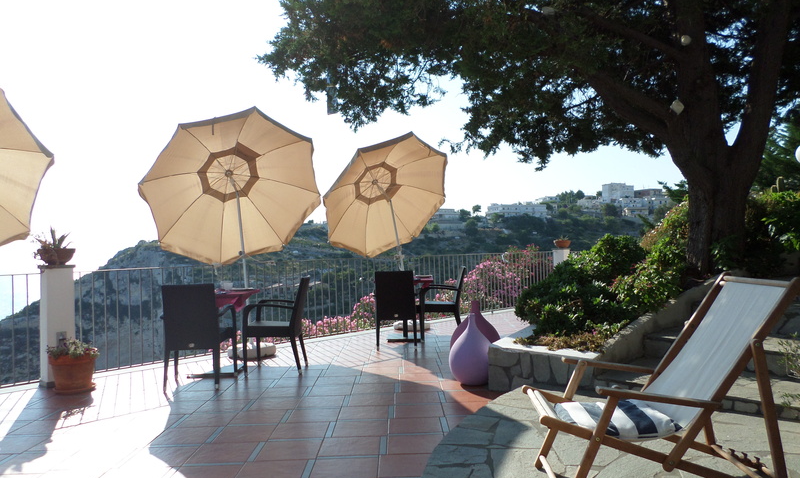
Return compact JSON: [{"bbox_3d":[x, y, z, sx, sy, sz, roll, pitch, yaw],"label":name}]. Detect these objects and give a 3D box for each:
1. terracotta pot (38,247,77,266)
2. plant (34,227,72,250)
[{"bbox_3d":[-3.095,0.167,5.225,0.297,0.150,0.297,-1,-1,-30],"label":"terracotta pot"},{"bbox_3d":[-3.153,-0.006,5.228,0.310,0.210,0.280,-1,-1,-30],"label":"plant"}]

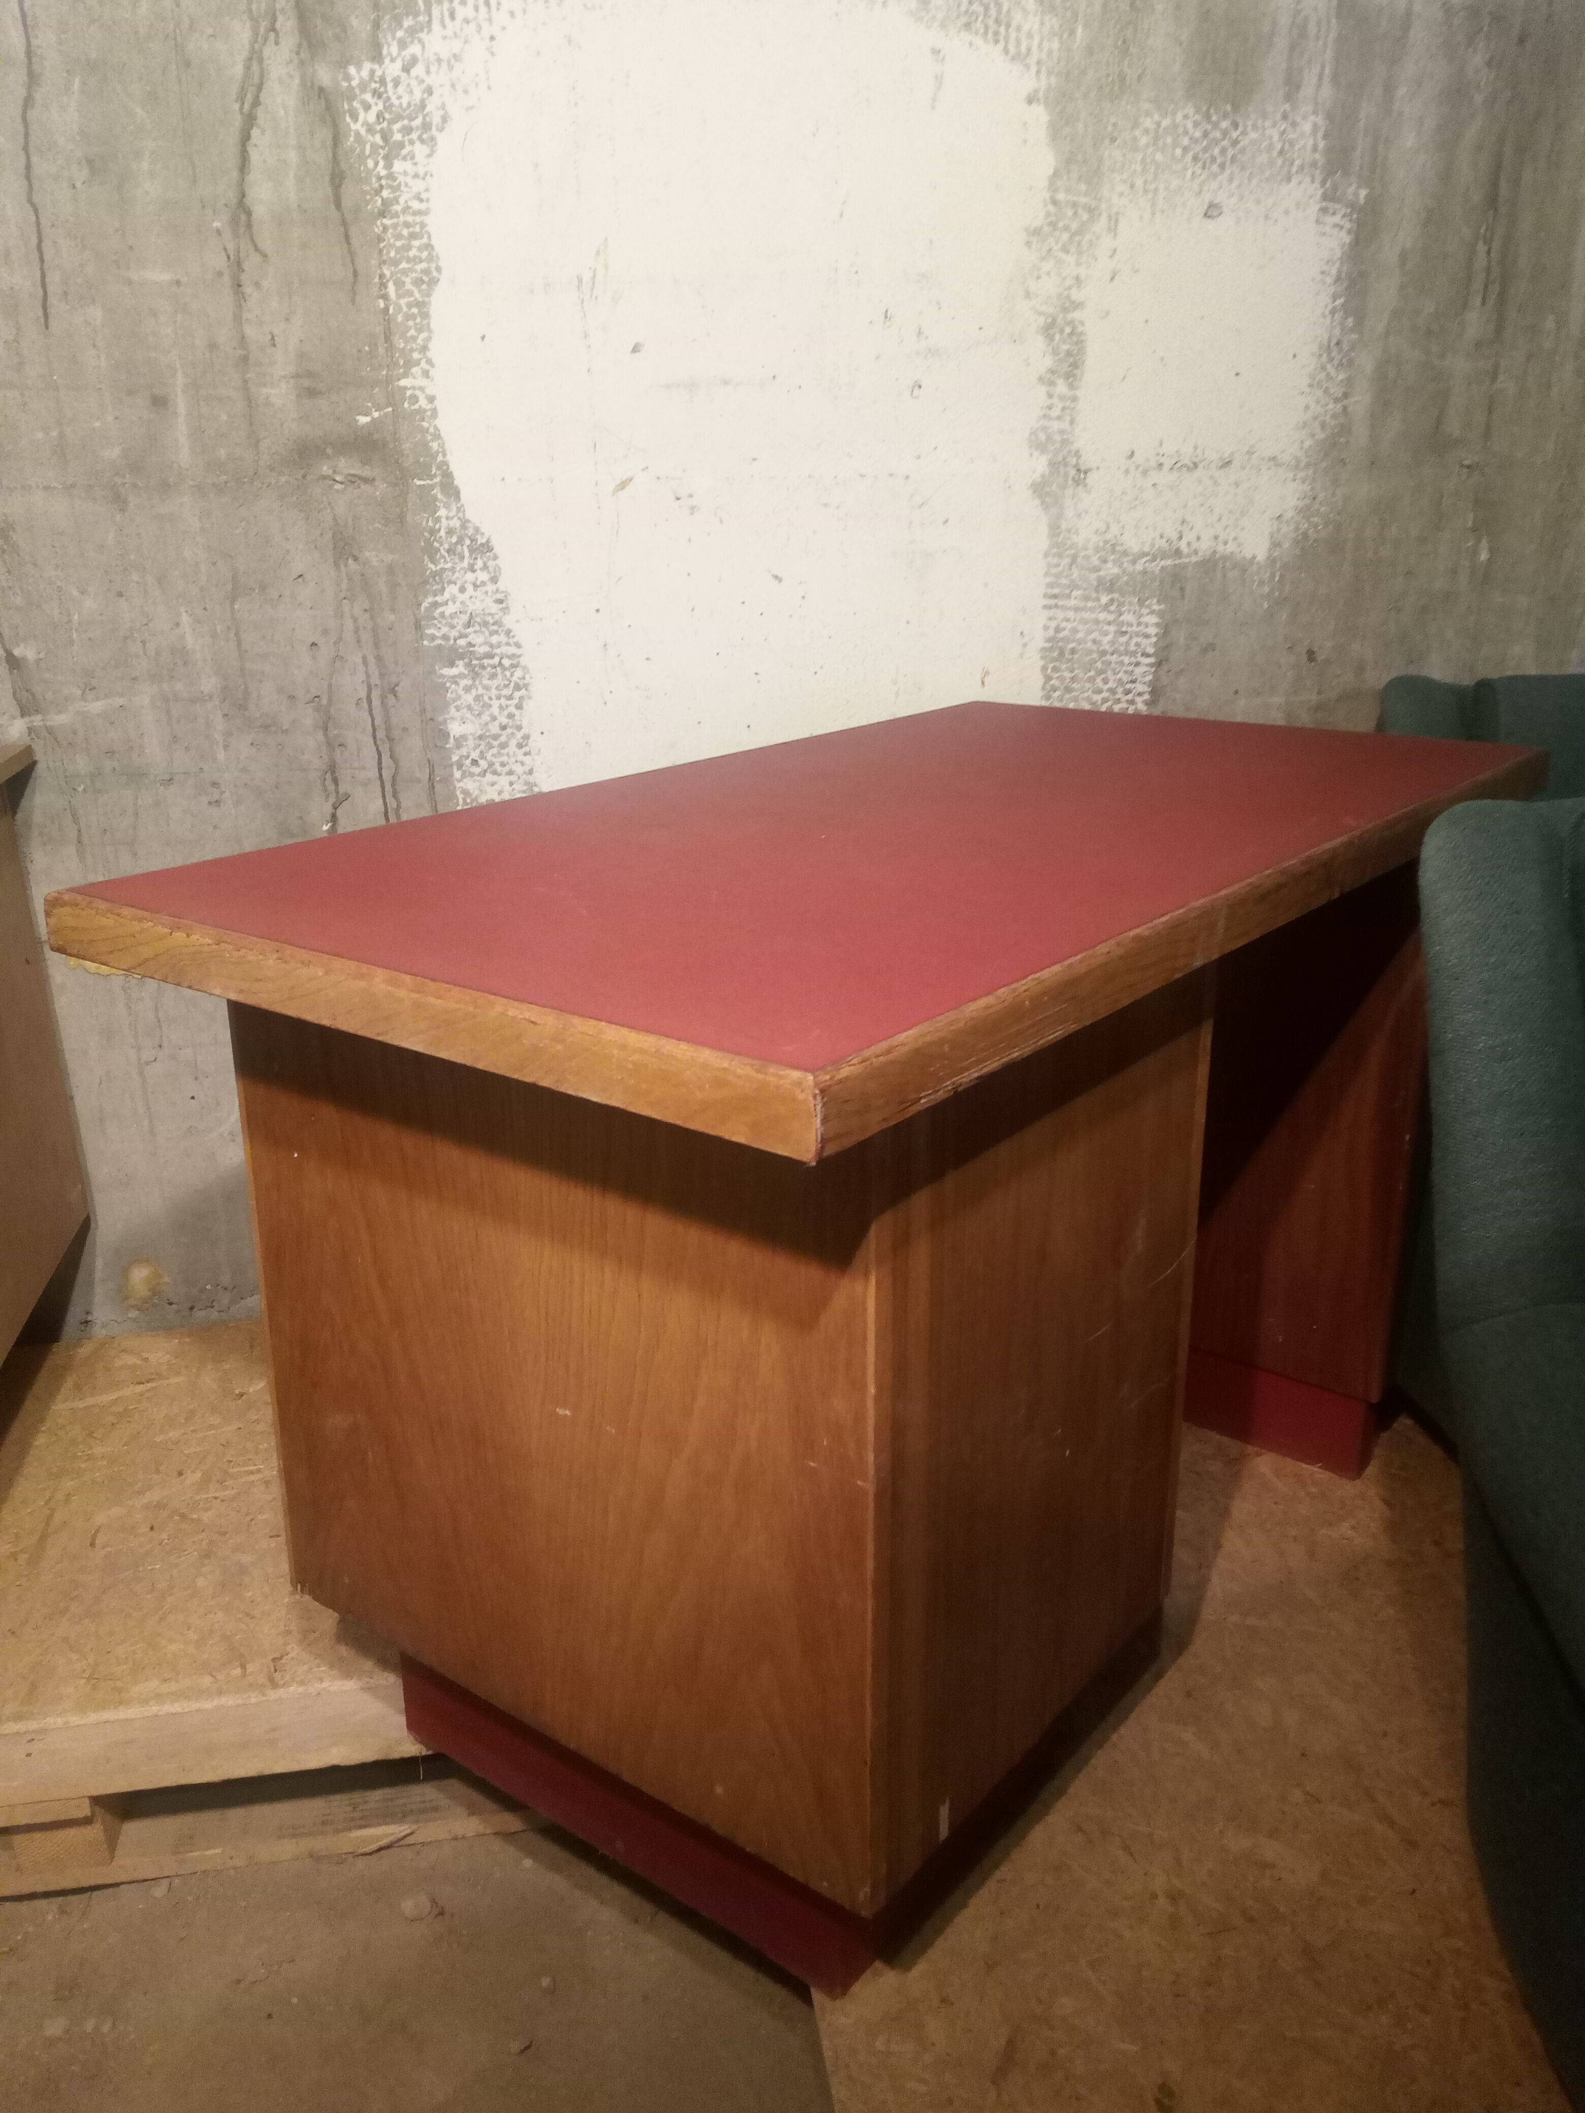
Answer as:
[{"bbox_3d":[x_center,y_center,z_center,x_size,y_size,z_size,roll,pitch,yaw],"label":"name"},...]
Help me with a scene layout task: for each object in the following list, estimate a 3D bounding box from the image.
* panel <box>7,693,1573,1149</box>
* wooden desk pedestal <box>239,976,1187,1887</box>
[{"bbox_3d":[0.136,-0.221,1.600,0.771,0.048,1.380,13,24,36],"label":"panel"},{"bbox_3d":[-0.059,0.202,1.437,0.651,0.609,0.487,12,21,36],"label":"wooden desk pedestal"}]

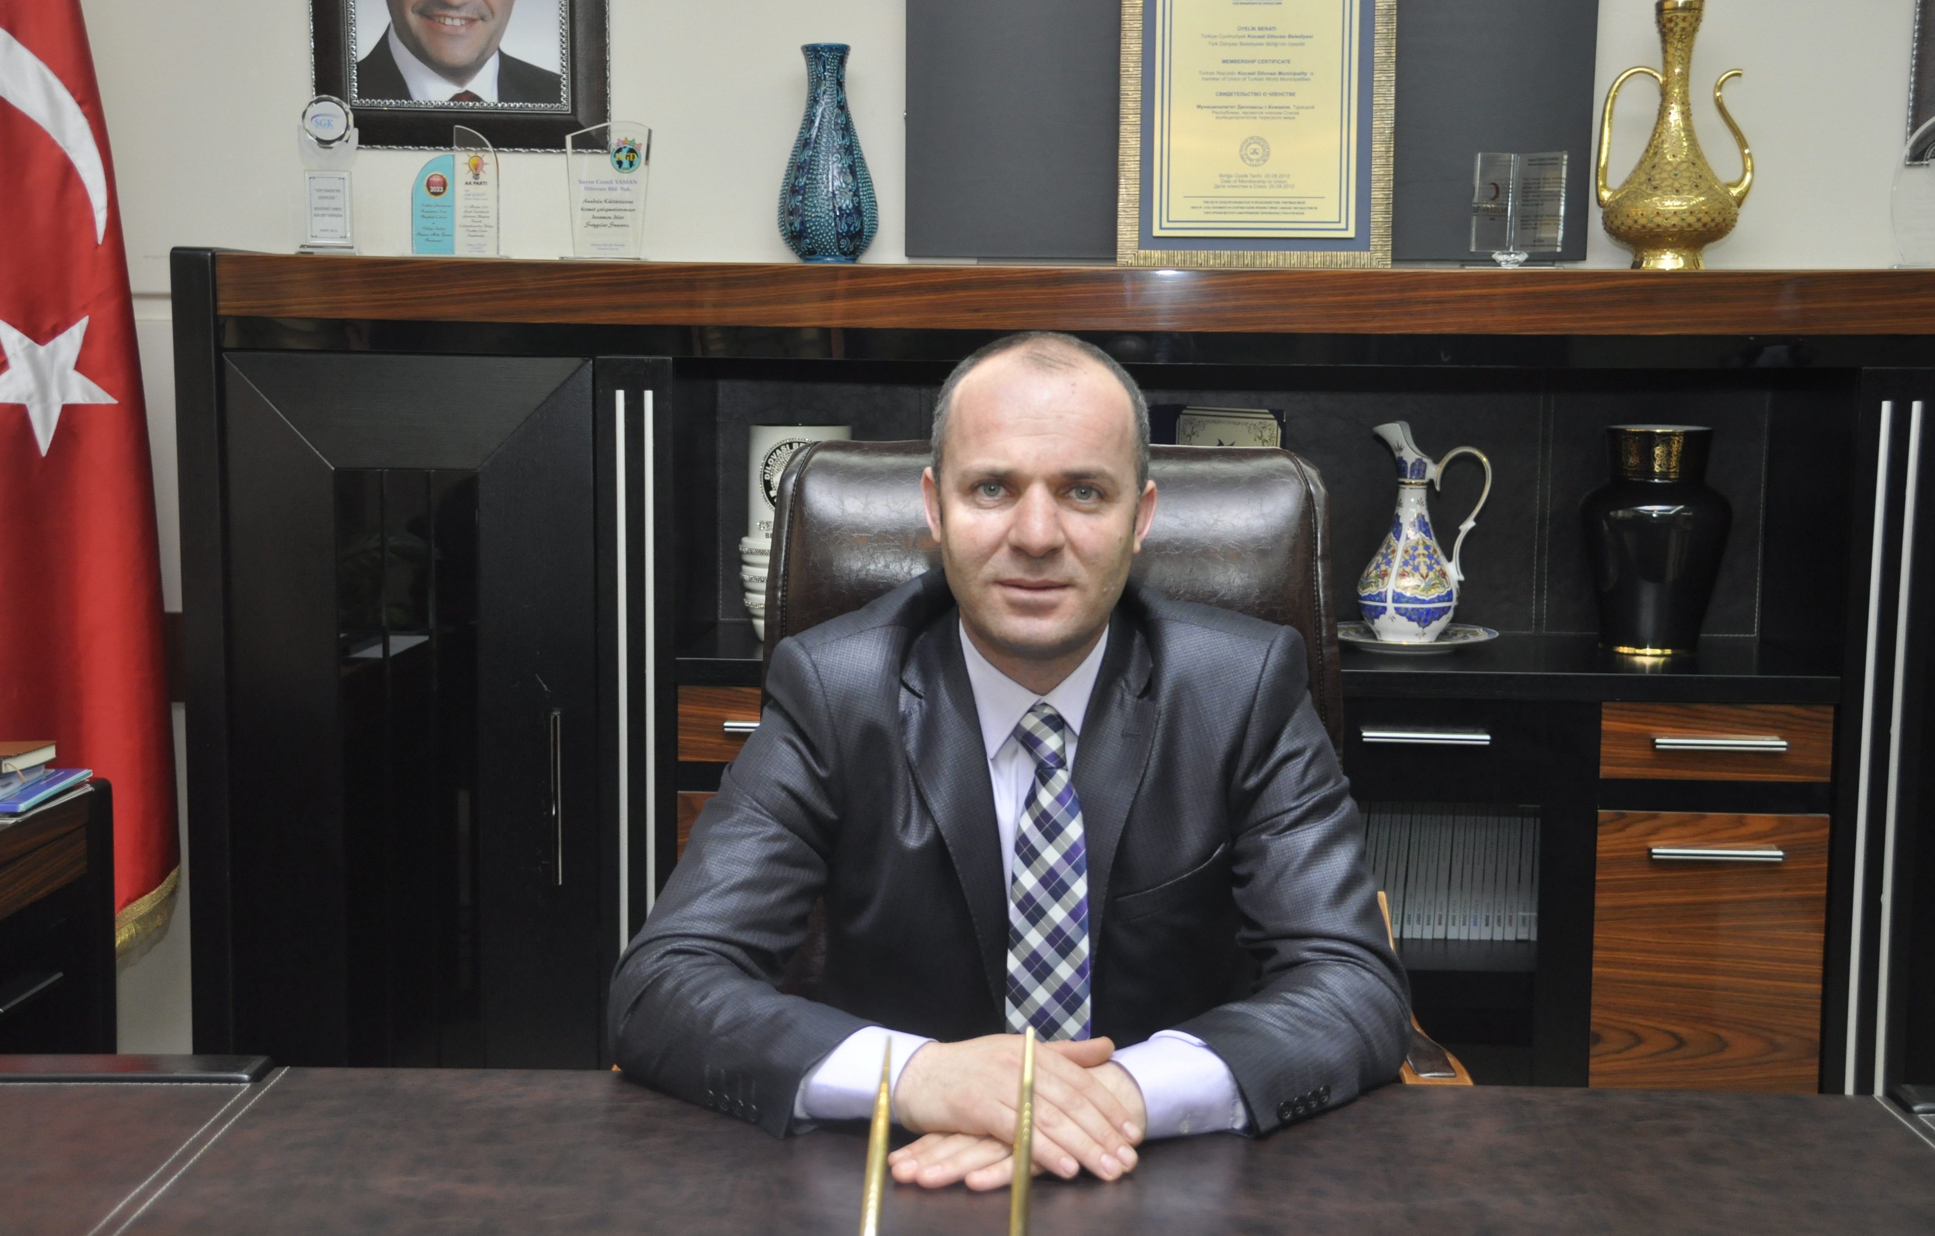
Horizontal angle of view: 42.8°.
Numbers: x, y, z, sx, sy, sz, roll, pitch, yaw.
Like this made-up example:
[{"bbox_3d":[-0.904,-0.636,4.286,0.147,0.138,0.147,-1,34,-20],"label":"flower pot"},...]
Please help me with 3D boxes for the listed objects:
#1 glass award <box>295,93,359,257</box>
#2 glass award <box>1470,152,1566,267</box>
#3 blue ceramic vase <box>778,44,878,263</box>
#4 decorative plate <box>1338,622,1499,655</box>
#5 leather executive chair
[{"bbox_3d":[-0.825,-0.570,3.185,0.078,0.201,0.055,1,7,2],"label":"glass award"},{"bbox_3d":[0.699,-0.518,3.138,0.127,0.150,0.060,1,7,2],"label":"glass award"},{"bbox_3d":[-0.181,-0.598,3.189,0.129,0.285,0.129,1,7,2],"label":"blue ceramic vase"},{"bbox_3d":[0.583,0.029,3.273,0.242,0.026,0.242,1,7,2],"label":"decorative plate"},{"bbox_3d":[0.057,0.443,1.937,0.660,1.140,0.730,1,7,5],"label":"leather executive chair"}]

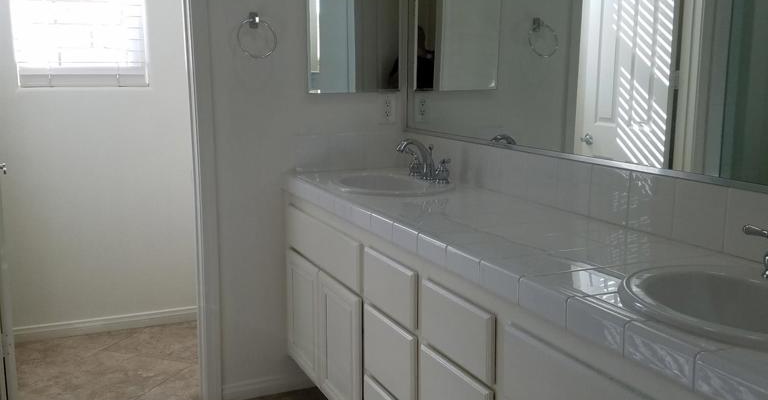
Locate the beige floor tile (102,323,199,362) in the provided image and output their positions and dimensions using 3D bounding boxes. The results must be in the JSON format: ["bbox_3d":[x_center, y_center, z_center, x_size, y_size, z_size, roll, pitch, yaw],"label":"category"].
[{"bbox_3d":[-0.994,0.682,3.735,0.487,0.010,0.487,4,11,20],"label":"beige floor tile"}]

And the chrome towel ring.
[{"bbox_3d":[-0.468,-0.605,2.827,0.147,0.168,0.066,-5,11,-24],"label":"chrome towel ring"}]

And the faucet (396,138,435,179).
[{"bbox_3d":[0.119,-0.147,2.798,0.150,0.150,0.058,-5,11,-24],"label":"faucet"}]

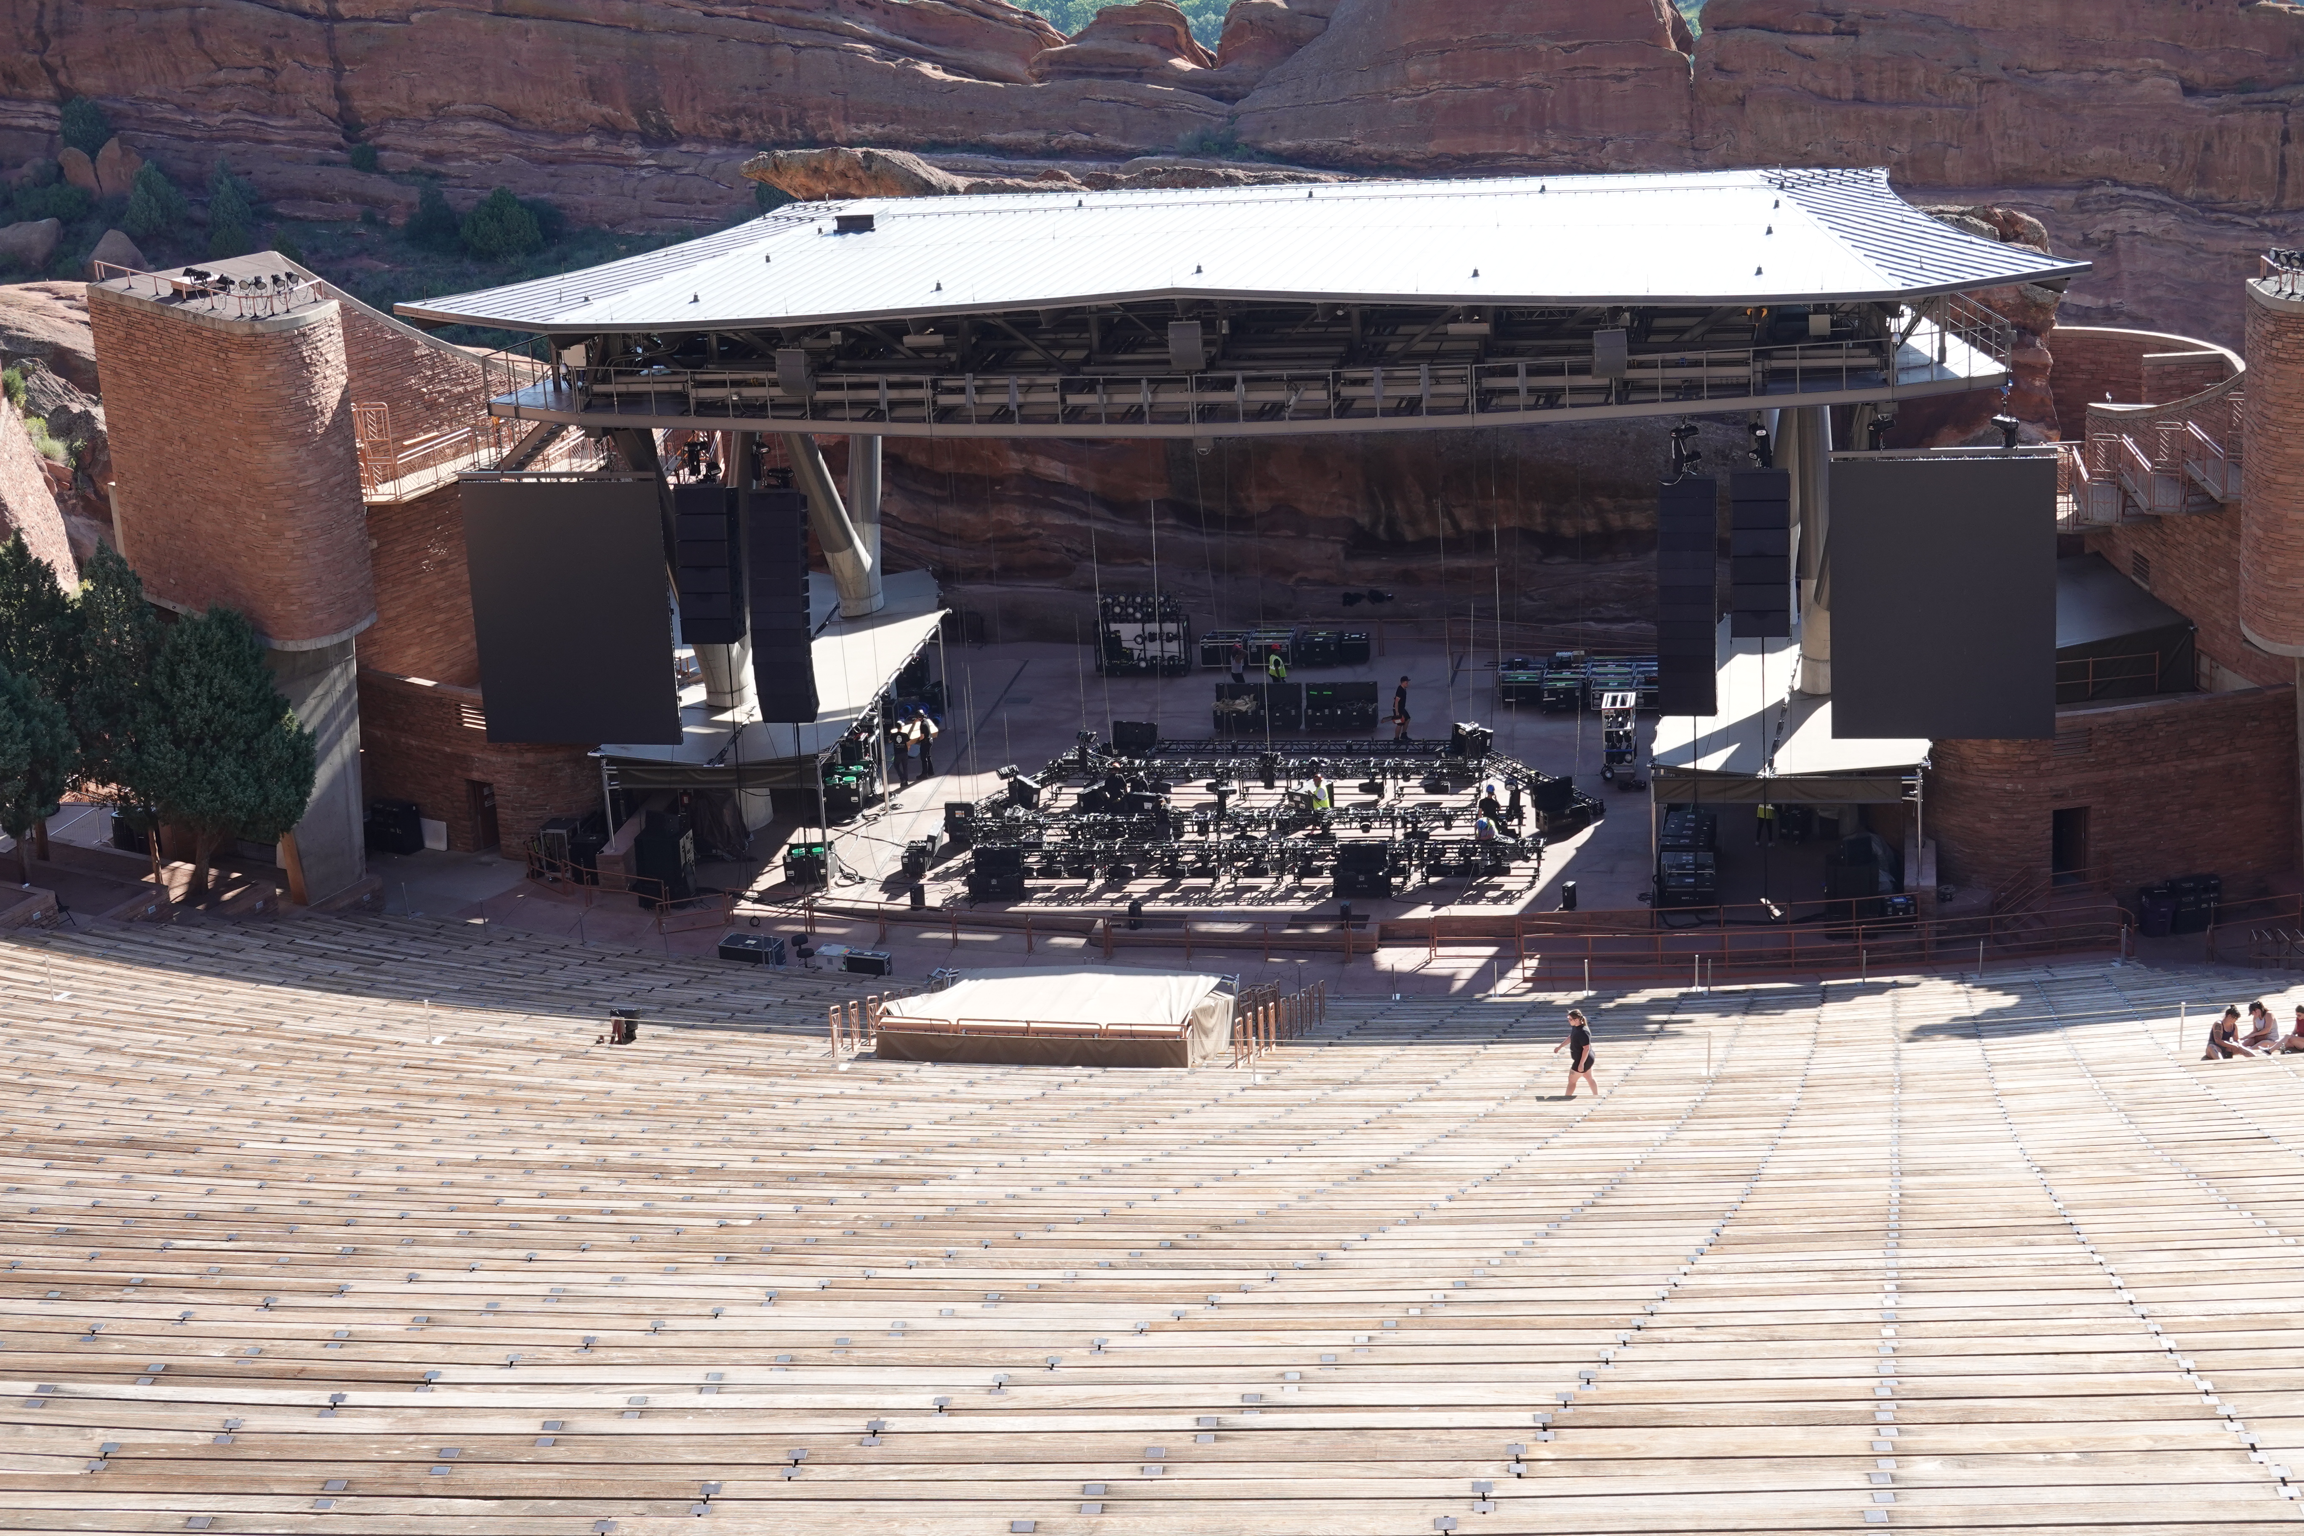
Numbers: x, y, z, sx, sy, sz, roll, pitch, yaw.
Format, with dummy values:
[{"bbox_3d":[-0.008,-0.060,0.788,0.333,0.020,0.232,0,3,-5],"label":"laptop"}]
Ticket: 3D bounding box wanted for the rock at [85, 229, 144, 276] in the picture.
[{"bbox_3d":[-52.608,-26.063,208.000,3.200,2.800,2.900,-3,18,0],"label":"rock"}]

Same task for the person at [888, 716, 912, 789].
[{"bbox_3d":[-6.393,-0.340,105.141,0.600,1.760,0.500,3,18,20],"label":"person"}]

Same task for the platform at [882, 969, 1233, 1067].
[{"bbox_3d":[-2.143,5.305,86.963,6.750,1.200,3.200,1,18,14],"label":"platform"}]

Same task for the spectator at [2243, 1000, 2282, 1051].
[{"bbox_3d":[19.659,4.574,72.500,0.720,0.840,0.550,-11,19,-23],"label":"spectator"}]

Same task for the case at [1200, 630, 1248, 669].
[{"bbox_3d":[2.027,-3.286,114.757,1.180,0.850,0.860,0,17,11],"label":"case"}]

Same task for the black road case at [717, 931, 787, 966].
[{"bbox_3d":[-9.050,4.121,92.800,1.300,0.450,0.680,3,20,19],"label":"black road case"}]

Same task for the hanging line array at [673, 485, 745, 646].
[{"bbox_3d":[-10.056,-4.610,93.200,1.220,3.650,1.000,1,12,12],"label":"hanging line array"}]

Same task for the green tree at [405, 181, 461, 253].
[{"bbox_3d":[-37.222,-28.521,212.000,2.980,3.470,2.980,-3,17,1],"label":"green tree"}]

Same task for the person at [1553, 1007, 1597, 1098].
[{"bbox_3d":[7.504,5.036,72.500,0.720,1.620,0.500,-1,18,8],"label":"person"}]

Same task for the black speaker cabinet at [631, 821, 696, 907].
[{"bbox_3d":[-11.457,2.353,97.359,0.970,1.720,1.000,1,17,12],"label":"black speaker cabinet"}]

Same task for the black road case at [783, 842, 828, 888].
[{"bbox_3d":[-8.075,2.232,95.800,0.950,0.760,0.900,-1,19,8],"label":"black road case"}]

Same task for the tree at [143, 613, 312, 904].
[{"bbox_3d":[-21.878,-0.358,96.943,4.200,7.043,4.200,-3,18,1],"label":"tree"}]

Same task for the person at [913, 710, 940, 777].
[{"bbox_3d":[-5.620,-0.585,102.300,0.500,1.770,0.520,-8,19,-14],"label":"person"}]

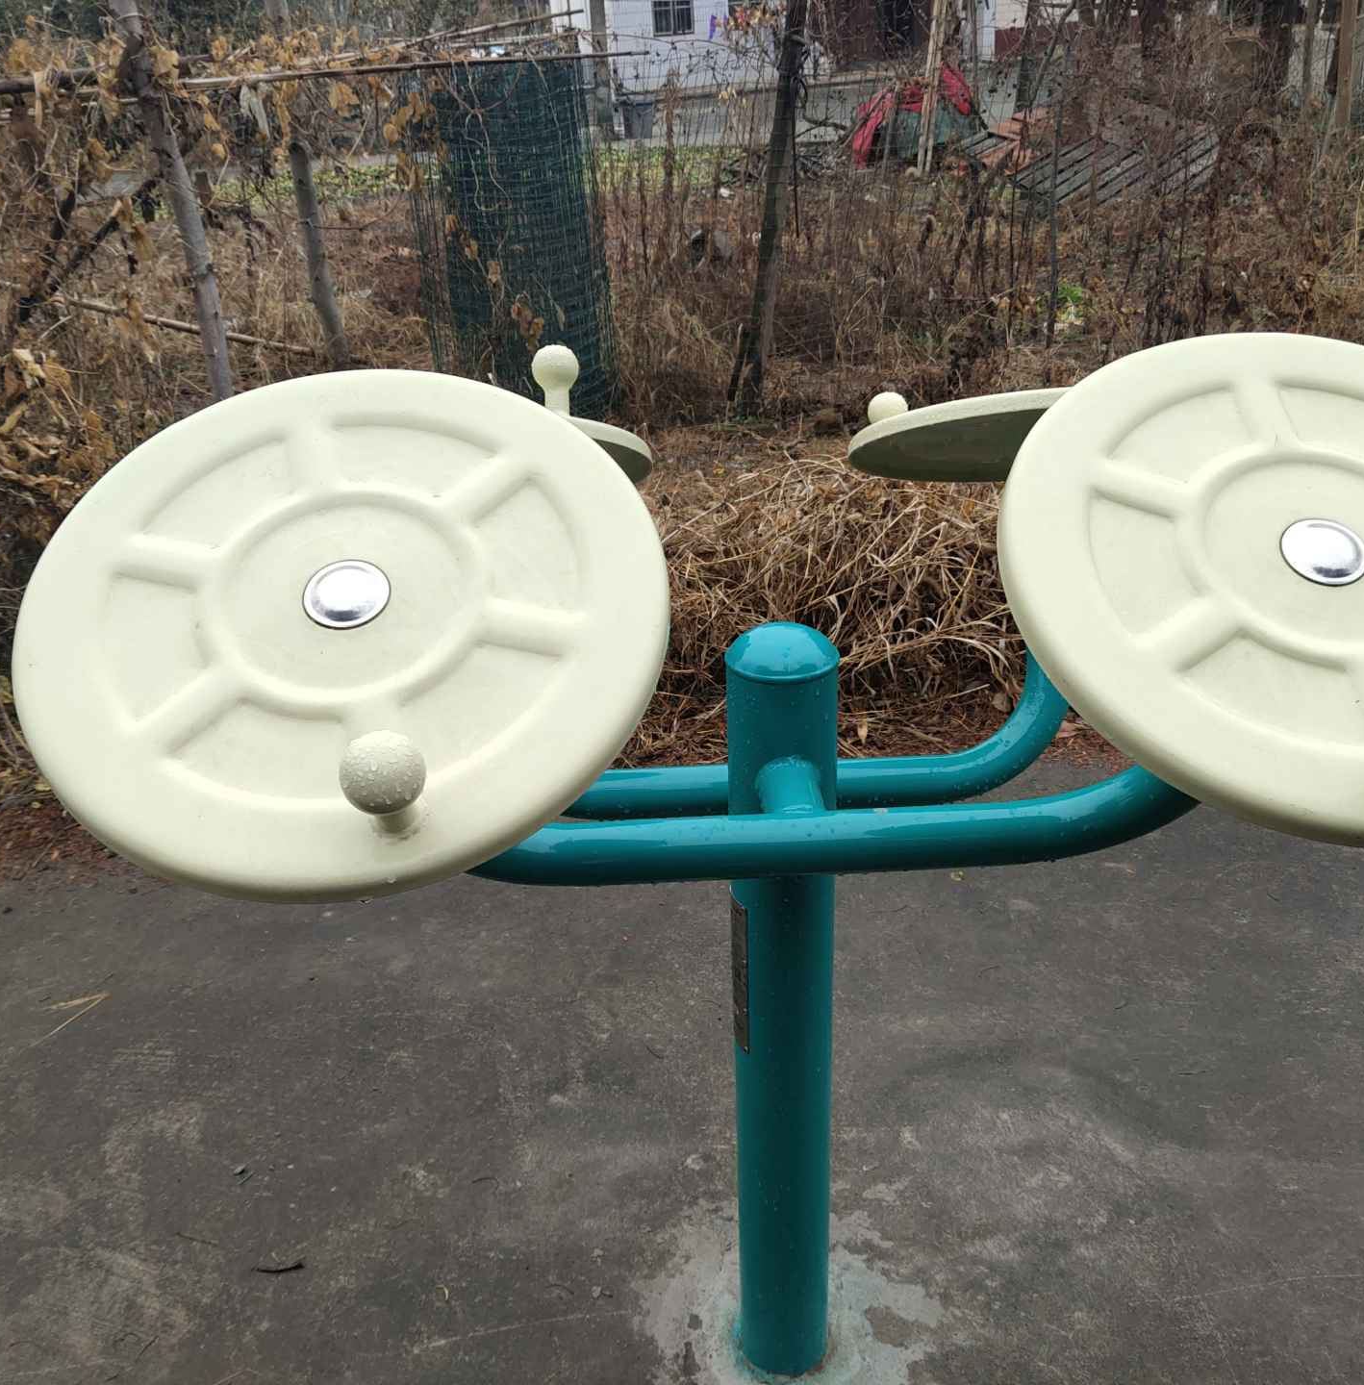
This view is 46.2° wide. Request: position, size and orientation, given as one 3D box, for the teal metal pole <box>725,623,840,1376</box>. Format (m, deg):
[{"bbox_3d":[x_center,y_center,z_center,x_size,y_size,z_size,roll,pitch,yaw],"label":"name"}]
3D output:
[{"bbox_3d":[0.115,0.387,1.827,0.114,1.030,0.114,0,29,4],"label":"teal metal pole"}]

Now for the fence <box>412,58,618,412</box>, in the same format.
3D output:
[{"bbox_3d":[-0.600,-1.665,5.920,0.660,1.200,0.580,-5,28,-5],"label":"fence"}]

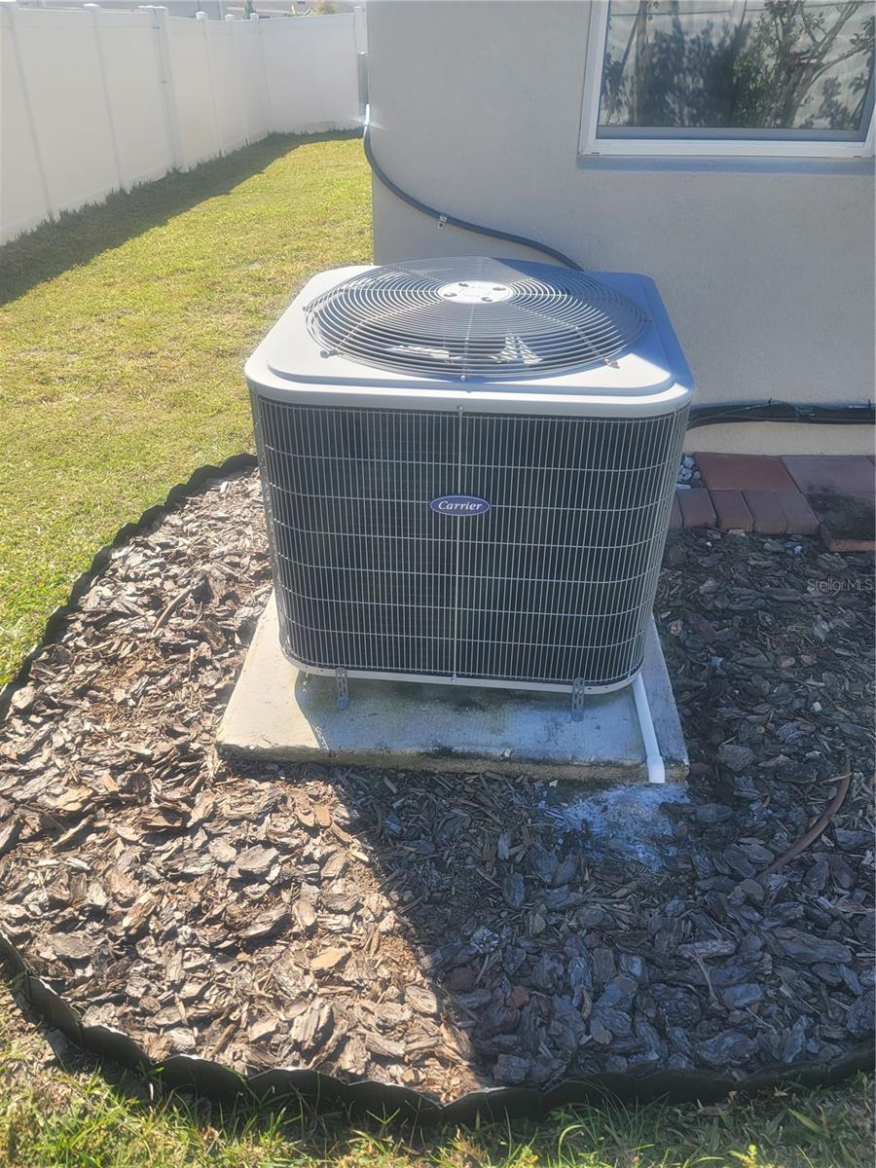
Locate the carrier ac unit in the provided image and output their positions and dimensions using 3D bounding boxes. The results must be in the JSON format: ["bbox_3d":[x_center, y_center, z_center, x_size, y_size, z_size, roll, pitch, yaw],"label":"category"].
[{"bbox_3d":[0.086,-0.313,2.114,0.888,0.812,0.888,3,35,5],"label":"carrier ac unit"}]

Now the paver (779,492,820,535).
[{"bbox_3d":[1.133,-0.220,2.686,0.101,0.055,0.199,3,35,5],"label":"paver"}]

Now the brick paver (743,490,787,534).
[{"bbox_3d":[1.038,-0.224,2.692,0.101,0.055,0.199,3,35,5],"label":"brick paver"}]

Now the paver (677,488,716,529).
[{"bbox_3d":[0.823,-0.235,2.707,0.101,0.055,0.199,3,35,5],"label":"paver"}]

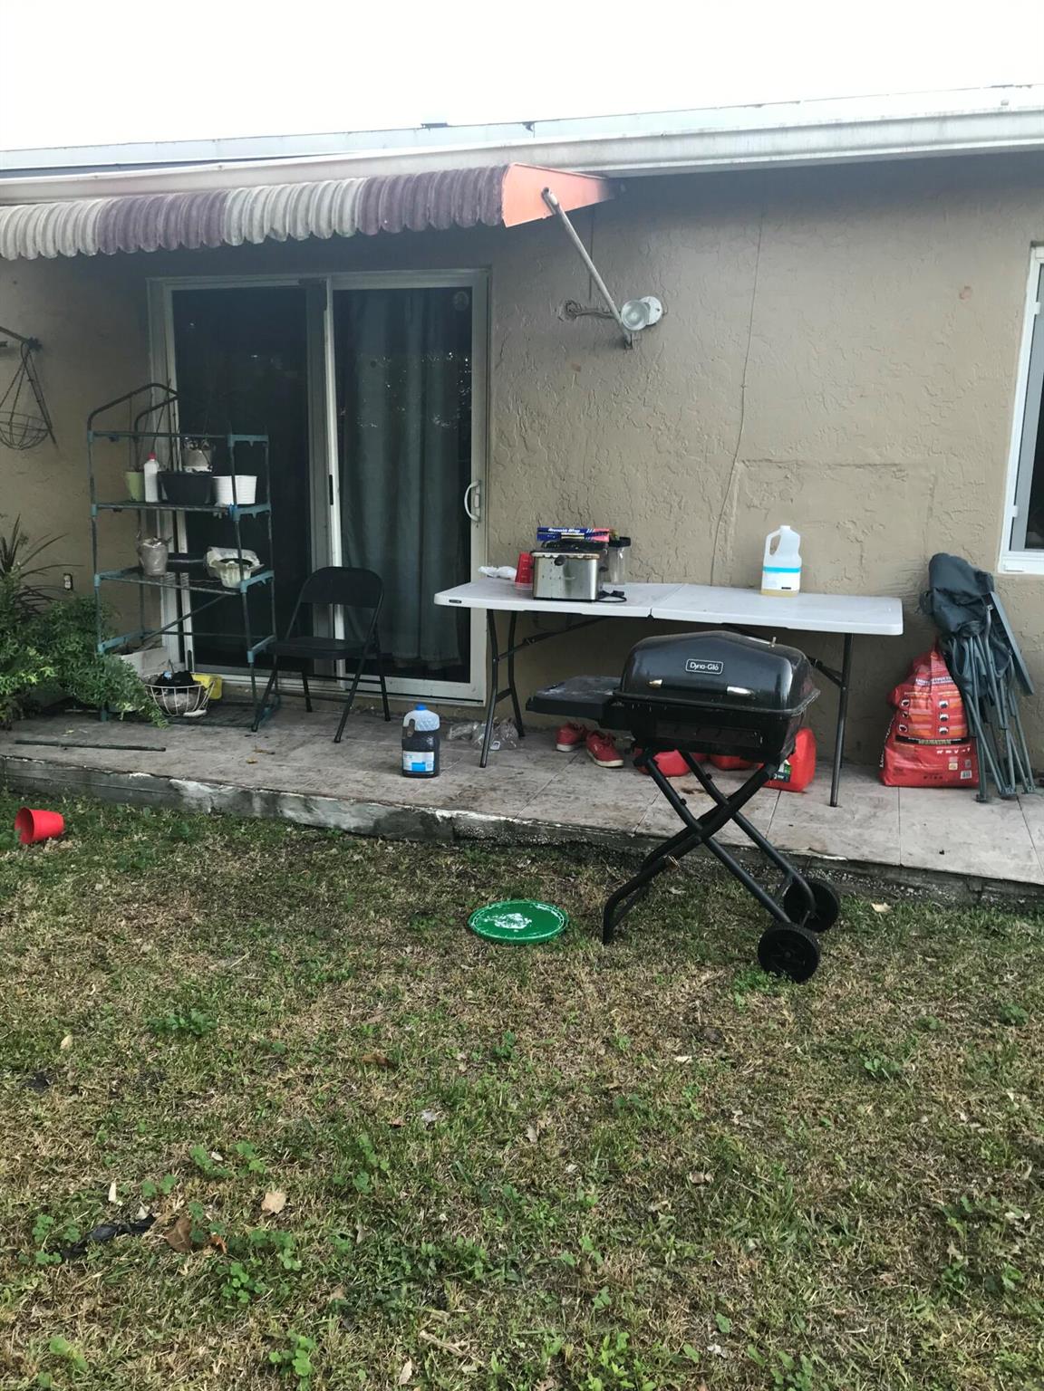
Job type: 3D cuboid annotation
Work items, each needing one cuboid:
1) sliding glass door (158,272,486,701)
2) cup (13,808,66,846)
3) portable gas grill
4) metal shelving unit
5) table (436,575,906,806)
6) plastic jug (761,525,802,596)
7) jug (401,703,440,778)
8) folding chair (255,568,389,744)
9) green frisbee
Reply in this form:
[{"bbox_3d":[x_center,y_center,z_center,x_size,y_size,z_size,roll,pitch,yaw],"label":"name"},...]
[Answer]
[{"bbox_3d":[-1.003,-1.016,5.602,1.800,2.030,0.100,5,14,17],"label":"sliding glass door"},{"bbox_3d":[-1.788,0.486,4.194,0.140,0.140,0.150,10,5,36],"label":"cup"},{"bbox_3d":[0.496,0.266,3.452,0.950,0.960,0.440,7,14,24],"label":"portable gas grill"},{"bbox_3d":[-1.622,-0.685,5.466,0.720,1.580,0.500,2,13,6],"label":"metal shelving unit"},{"bbox_3d":[0.603,-0.049,4.731,1.830,0.740,0.720,5,14,17],"label":"table"},{"bbox_3d":[1.094,-0.567,4.728,0.150,0.285,0.145,4,14,14],"label":"plastic jug"},{"bbox_3d":[-0.417,0.179,4.654,0.150,0.300,0.140,2,13,6],"label":"jug"},{"bbox_3d":[-0.946,-0.213,5.319,0.465,0.750,0.480,7,14,23],"label":"folding chair"},{"bbox_3d":[-0.010,0.712,3.532,0.302,0.028,0.302,1,13,0],"label":"green frisbee"}]

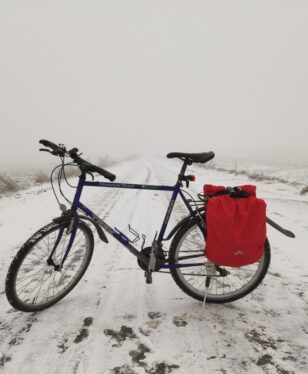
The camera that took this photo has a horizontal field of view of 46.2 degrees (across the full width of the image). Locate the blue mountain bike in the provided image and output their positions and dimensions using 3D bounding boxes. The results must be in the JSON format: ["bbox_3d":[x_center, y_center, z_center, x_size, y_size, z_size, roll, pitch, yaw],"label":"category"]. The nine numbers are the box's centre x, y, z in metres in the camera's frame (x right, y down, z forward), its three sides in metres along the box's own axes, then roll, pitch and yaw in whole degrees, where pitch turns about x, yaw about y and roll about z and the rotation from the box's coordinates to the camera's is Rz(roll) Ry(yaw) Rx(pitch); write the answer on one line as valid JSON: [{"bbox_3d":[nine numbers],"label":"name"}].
[{"bbox_3d":[-0.025,0.243,2.250,1.685,1.110,0.640,-1,5,0],"label":"blue mountain bike"}]

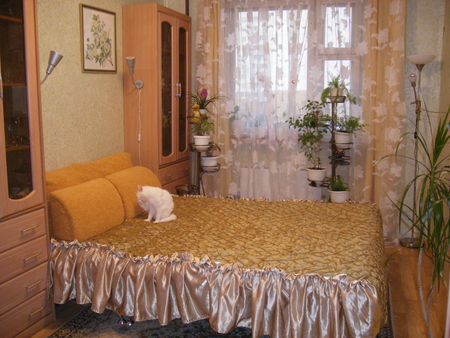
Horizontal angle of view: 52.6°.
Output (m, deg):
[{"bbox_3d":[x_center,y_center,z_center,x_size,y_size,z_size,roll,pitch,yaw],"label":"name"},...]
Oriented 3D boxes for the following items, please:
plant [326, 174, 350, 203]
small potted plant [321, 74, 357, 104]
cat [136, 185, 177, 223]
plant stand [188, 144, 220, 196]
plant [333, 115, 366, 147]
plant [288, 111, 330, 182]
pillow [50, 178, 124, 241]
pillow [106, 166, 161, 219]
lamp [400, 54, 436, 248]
[{"bbox_3d":[1.046,0.187,4.195,0.213,0.270,0.213,4,10,18],"label":"plant"},{"bbox_3d":[1.030,-0.714,4.115,0.312,0.263,0.284,4,10,18],"label":"small potted plant"},{"bbox_3d":[-0.505,0.244,3.346,0.284,0.263,0.185,0,9,-3],"label":"cat"},{"bbox_3d":[-0.214,0.185,4.692,0.312,0.923,0.312,4,10,18],"label":"plant stand"},{"bbox_3d":[1.130,-0.330,4.114,0.298,0.312,0.284,4,10,18],"label":"plant"},{"bbox_3d":[0.779,-0.238,4.246,0.398,0.753,0.369,4,10,18],"label":"plant"},{"bbox_3d":[-0.906,0.261,3.088,0.248,0.305,0.540,4,10,18],"label":"pillow"},{"bbox_3d":[-0.721,0.175,3.610,0.256,0.305,0.582,4,10,18],"label":"pillow"},{"bbox_3d":[1.821,-0.158,4.325,0.284,1.782,0.284,4,10,18],"label":"lamp"}]

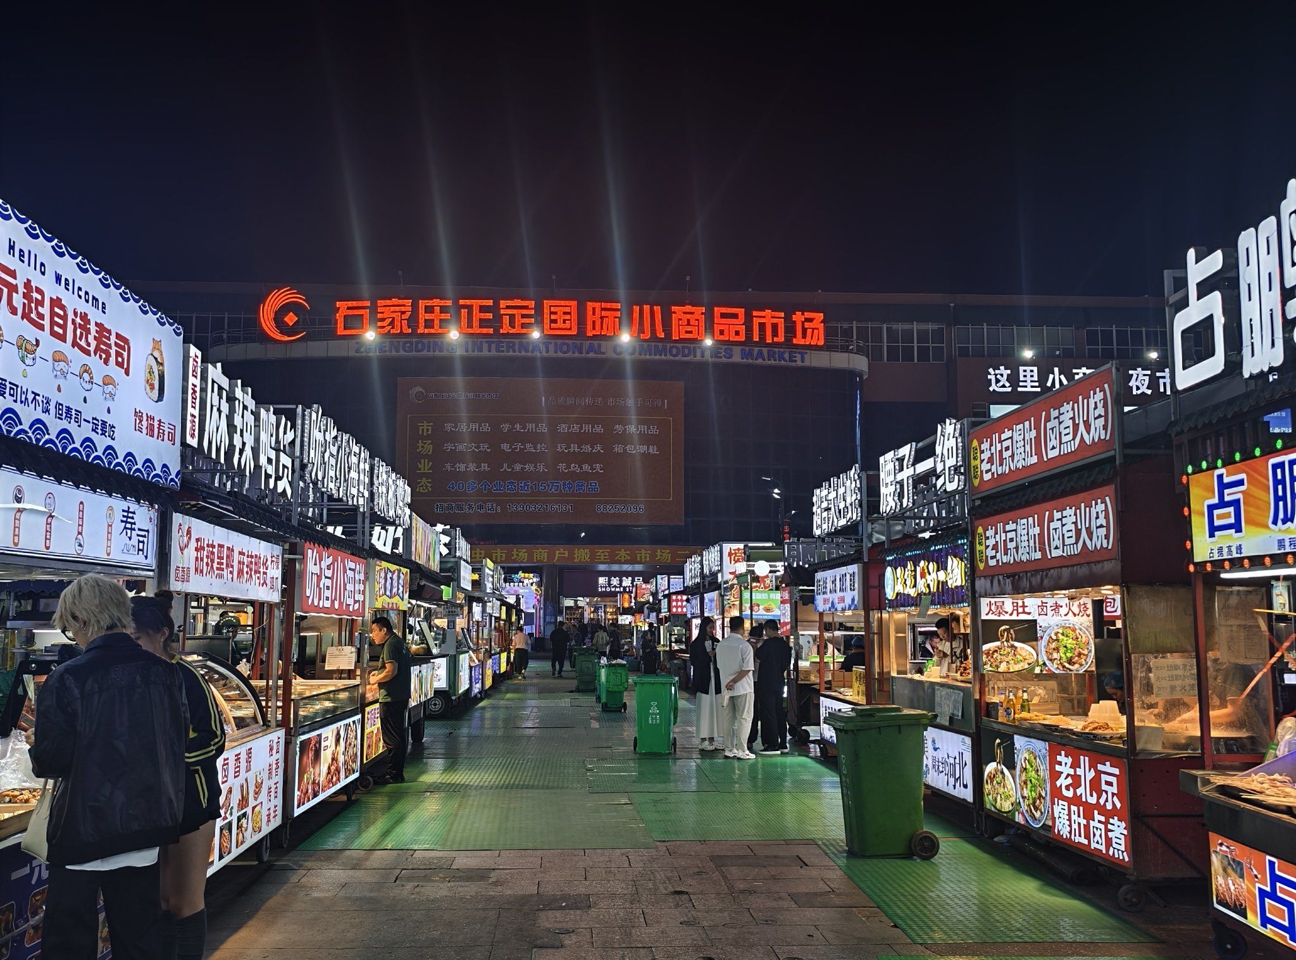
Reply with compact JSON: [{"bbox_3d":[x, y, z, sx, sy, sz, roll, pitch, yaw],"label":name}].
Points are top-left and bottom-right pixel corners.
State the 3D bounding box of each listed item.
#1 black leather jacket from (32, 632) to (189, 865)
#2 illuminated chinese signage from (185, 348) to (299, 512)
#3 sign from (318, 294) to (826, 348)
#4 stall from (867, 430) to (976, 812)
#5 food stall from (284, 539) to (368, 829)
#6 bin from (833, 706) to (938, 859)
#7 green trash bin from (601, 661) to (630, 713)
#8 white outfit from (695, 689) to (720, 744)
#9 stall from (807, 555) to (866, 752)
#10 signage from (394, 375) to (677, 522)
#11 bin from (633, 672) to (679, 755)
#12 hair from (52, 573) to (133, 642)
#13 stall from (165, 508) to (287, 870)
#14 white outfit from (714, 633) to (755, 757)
[{"bbox_3d":[-1.883,0.951,4.071,0.480,0.780,0.360,6,-9,-40],"label":"black leather jacket"},{"bbox_3d":[-2.591,-0.293,7.432,0.120,0.600,2.250,0,-7,-3],"label":"illuminated chinese signage"},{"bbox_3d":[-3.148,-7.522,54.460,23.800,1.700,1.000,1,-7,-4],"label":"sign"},{"bbox_3d":[3.108,1.300,10.676,1.300,3.360,2.800,0,-7,-3],"label":"stall"},{"bbox_3d":[-3.265,1.664,9.670,1.200,2.181,2.377,0,-7,-2],"label":"food stall"},{"bbox_3d":[1.686,2.181,8.402,0.750,1.050,0.580,1,-7,-4],"label":"bin"},{"bbox_3d":[-0.634,3.999,22.342,0.500,0.960,0.580,1,-8,-11],"label":"green trash bin"},{"bbox_3d":[0.813,3.161,15.364,0.390,0.750,0.330,6,-10,-40],"label":"white outfit"},{"bbox_3d":[2.903,2.165,13.457,1.300,2.319,2.050,1,-7,-5],"label":"stall"},{"bbox_3d":[-5.638,-1.499,60.694,15.164,7.761,0.250,1,-7,-6],"label":"signage"},{"bbox_3d":[0.067,3.025,15.010,0.580,1.010,0.720,0,-7,2],"label":"bin"},{"bbox_3d":[-1.963,0.449,4.063,0.260,0.230,0.230,-3,-8,22],"label":"hair"},{"bbox_3d":[-3.133,1.342,7.051,1.300,2.380,2.350,0,-7,-3],"label":"stall"},{"bbox_3d":[1.106,2.697,14.444,0.470,1.520,0.340,-6,-9,38],"label":"white outfit"}]

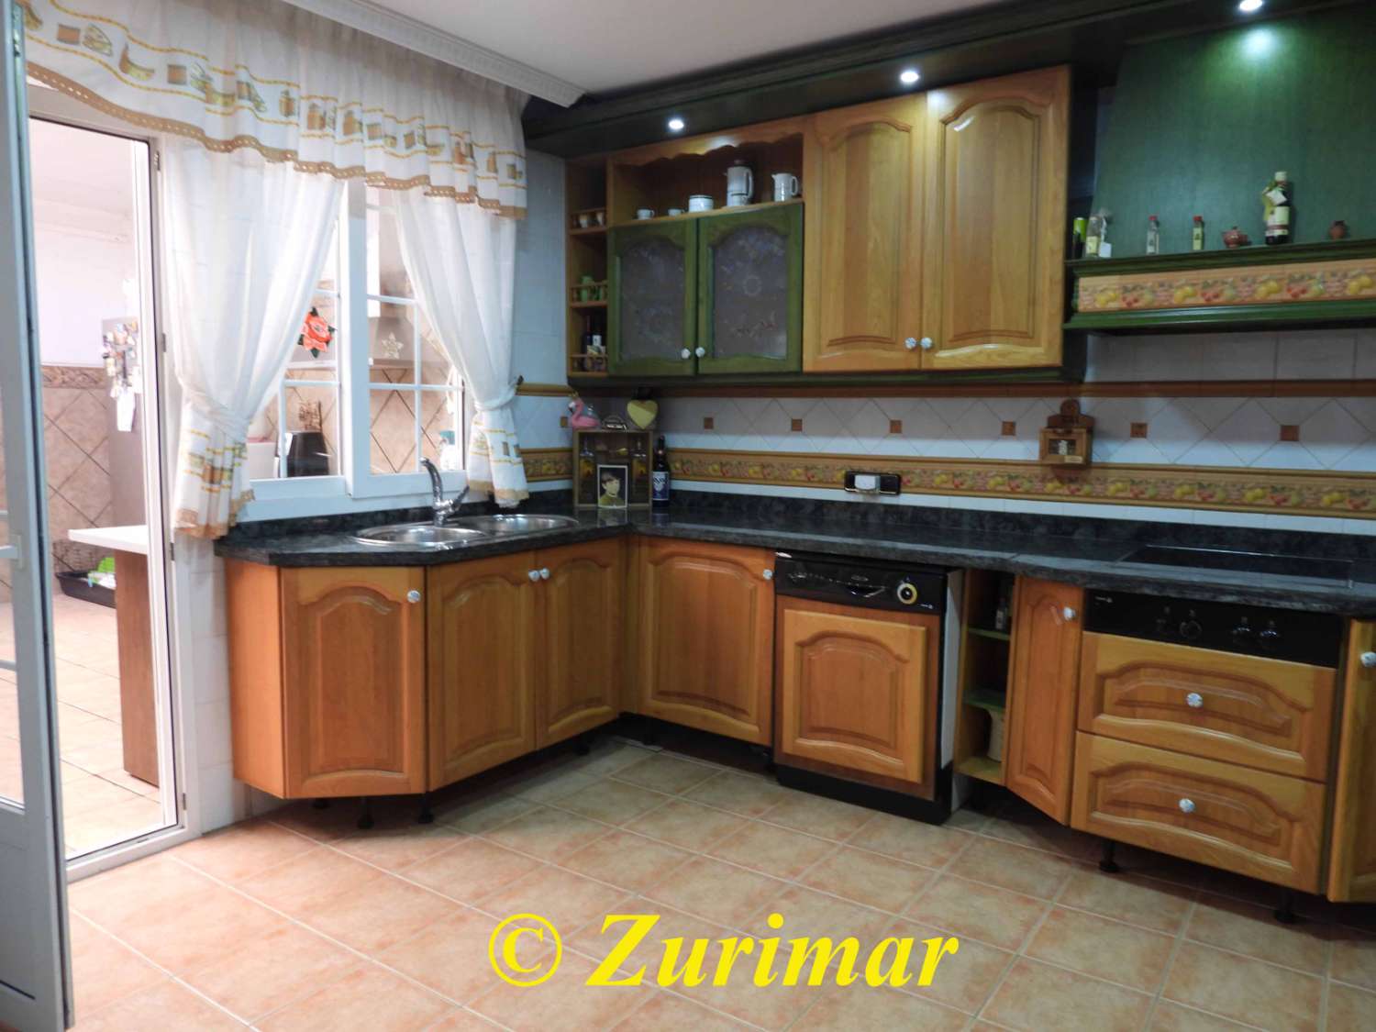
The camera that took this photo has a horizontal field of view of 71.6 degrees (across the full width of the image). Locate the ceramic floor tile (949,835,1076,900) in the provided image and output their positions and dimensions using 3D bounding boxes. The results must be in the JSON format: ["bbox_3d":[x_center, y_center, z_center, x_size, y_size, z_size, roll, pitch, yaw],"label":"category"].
[{"bbox_3d":[0.945,1.032,2.801,0.307,0.010,0.307,4,6,35],"label":"ceramic floor tile"}]

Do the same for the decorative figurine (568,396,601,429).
[{"bbox_3d":[-0.468,-0.465,4.300,0.142,0.148,0.075,0,5,-10],"label":"decorative figurine"}]

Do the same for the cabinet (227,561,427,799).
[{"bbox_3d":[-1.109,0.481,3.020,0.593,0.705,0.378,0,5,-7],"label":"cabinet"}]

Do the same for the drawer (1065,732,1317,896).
[{"bbox_3d":[1.455,0.752,2.703,0.588,0.281,0.460,4,6,35],"label":"drawer"}]

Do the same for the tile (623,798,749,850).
[{"bbox_3d":[-0.002,0.996,3.076,0.307,0.010,0.307,4,6,35],"label":"tile"}]

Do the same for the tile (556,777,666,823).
[{"bbox_3d":[-0.259,0.977,3.251,0.306,0.010,0.306,4,6,34],"label":"tile"}]

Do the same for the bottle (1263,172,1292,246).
[{"bbox_3d":[1.584,-0.821,2.559,0.062,0.200,0.060,4,6,35],"label":"bottle"}]

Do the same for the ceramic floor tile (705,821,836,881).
[{"bbox_3d":[0.257,1.016,2.901,0.307,0.010,0.307,4,6,35],"label":"ceramic floor tile"}]

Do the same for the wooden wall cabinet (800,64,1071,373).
[{"bbox_3d":[0.897,-0.971,3.363,0.920,0.920,0.334,4,6,34],"label":"wooden wall cabinet"}]

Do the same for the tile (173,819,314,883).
[{"bbox_3d":[-1.282,0.989,2.797,0.300,0.010,0.300,4,6,35],"label":"tile"}]

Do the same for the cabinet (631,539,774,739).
[{"bbox_3d":[0.200,0.428,3.766,0.625,0.700,0.550,4,6,35],"label":"cabinet"}]

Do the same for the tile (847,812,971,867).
[{"bbox_3d":[0.689,1.014,2.981,0.306,0.010,0.306,4,6,34],"label":"tile"}]

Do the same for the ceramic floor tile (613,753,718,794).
[{"bbox_3d":[-0.082,0.956,3.508,0.306,0.010,0.306,4,6,34],"label":"ceramic floor tile"}]

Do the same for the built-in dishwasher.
[{"bbox_3d":[0.707,0.549,3.382,0.600,0.839,0.580,4,6,35],"label":"built-in dishwasher"}]

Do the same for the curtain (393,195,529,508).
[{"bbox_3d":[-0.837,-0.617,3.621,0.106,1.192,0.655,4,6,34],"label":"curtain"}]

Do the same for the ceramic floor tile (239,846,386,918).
[{"bbox_3d":[-1.030,1.008,2.623,0.300,0.010,0.300,4,6,35],"label":"ceramic floor tile"}]

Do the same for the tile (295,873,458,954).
[{"bbox_3d":[-0.792,1.041,2.487,0.307,0.010,0.307,4,6,35],"label":"tile"}]

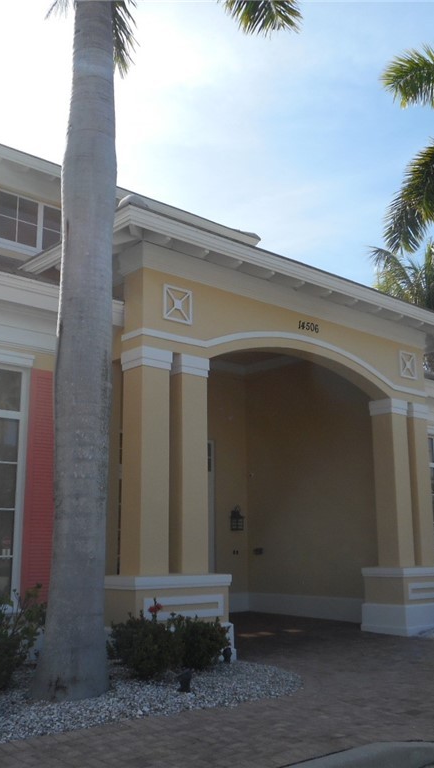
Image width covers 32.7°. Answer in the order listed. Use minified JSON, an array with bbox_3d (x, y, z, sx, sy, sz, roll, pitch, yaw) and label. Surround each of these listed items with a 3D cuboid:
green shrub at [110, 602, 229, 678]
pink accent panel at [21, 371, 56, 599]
[{"bbox_3d":[-0.528,2.945,8.632,1.200,0.760,0.750,10,-16,-40],"label":"green shrub"},{"bbox_3d":[-2.225,1.306,9.645,0.620,3.015,0.070,10,-16,-40],"label":"pink accent panel"}]

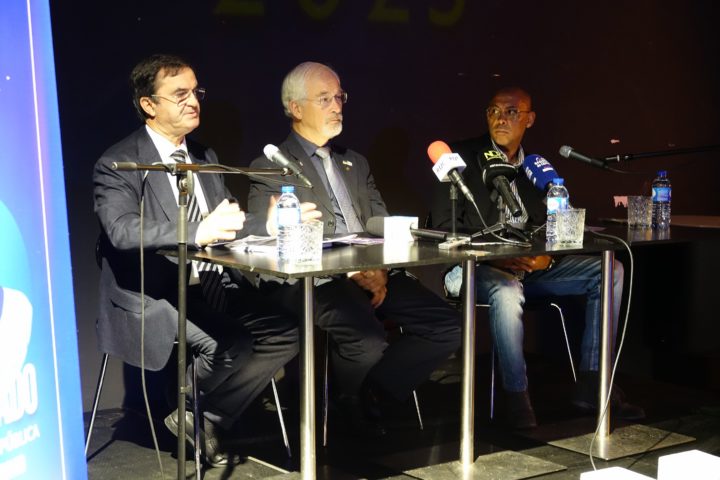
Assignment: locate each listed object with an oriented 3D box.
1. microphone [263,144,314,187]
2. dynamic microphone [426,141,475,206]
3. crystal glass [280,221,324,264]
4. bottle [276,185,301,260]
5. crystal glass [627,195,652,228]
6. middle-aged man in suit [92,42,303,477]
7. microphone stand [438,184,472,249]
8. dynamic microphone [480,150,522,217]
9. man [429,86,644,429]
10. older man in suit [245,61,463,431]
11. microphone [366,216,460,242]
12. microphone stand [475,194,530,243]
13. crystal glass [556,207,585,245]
[{"bbox_3d":[-0.217,-0.212,3.916,0.048,0.048,0.228,-5,36,-42],"label":"microphone"},{"bbox_3d":[0.321,-0.229,4.430,0.078,0.078,0.265,-5,49,-41],"label":"dynamic microphone"},{"bbox_3d":[-0.149,0.004,3.555,0.091,0.110,0.091,-4,7,-37],"label":"crystal glass"},{"bbox_3d":[-0.200,-0.053,3.642,0.065,0.206,0.065,0,6,0],"label":"bottle"},{"bbox_3d":[1.043,-0.102,4.841,0.094,0.111,0.094,0,6,0],"label":"crystal glass"},{"bbox_3d":[-0.547,0.072,4.236,0.580,1.341,0.720,-5,8,-43],"label":"middle-aged man in suit"},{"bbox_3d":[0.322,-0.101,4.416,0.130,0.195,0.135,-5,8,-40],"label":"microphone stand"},{"bbox_3d":[0.460,-0.183,4.149,0.098,0.245,0.098,-3,-35,-31],"label":"dynamic microphone"},{"bbox_3d":[0.648,0.029,5.087,0.600,1.255,0.800,-4,7,-35],"label":"man"},{"bbox_3d":[-0.012,0.029,4.690,0.560,1.310,0.680,-5,8,-41],"label":"older man in suit"},{"bbox_3d":[0.171,-0.028,4.330,0.305,0.082,0.082,8,7,11],"label":"microphone"},{"bbox_3d":[0.461,-0.077,4.213,0.190,0.140,0.175,-4,7,-37],"label":"microphone stand"},{"bbox_3d":[0.698,-0.044,4.281,0.095,0.111,0.095,0,6,0],"label":"crystal glass"}]

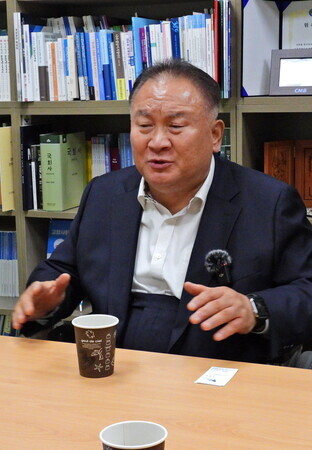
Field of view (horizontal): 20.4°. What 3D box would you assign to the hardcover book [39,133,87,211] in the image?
[{"bbox_3d":[-0.322,-0.193,3.079,0.081,0.264,0.180,3,11,25],"label":"hardcover book"}]

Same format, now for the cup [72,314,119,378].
[{"bbox_3d":[-0.103,0.213,1.507,0.081,0.092,0.081,-1,10,0],"label":"cup"}]

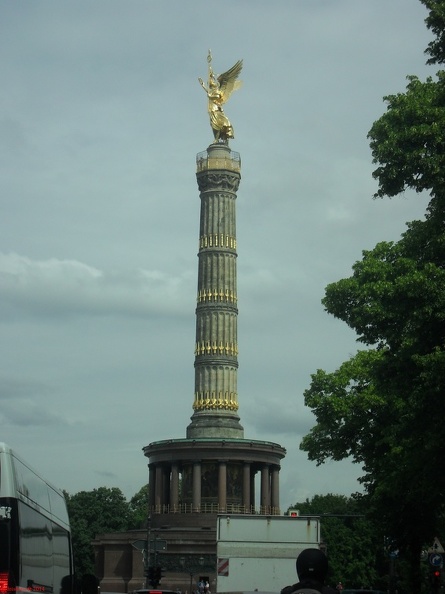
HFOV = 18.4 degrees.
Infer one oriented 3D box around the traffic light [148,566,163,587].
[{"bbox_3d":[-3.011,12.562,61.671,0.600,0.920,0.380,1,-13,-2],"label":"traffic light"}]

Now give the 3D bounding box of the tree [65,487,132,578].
[{"bbox_3d":[-23.489,47.116,258.891,14.500,22.600,14.000,1,-13,0],"label":"tree"}]

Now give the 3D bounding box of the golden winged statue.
[{"bbox_3d":[-0.241,-24.184,165.674,5.400,12.000,6.500,2,-13,-7],"label":"golden winged statue"}]

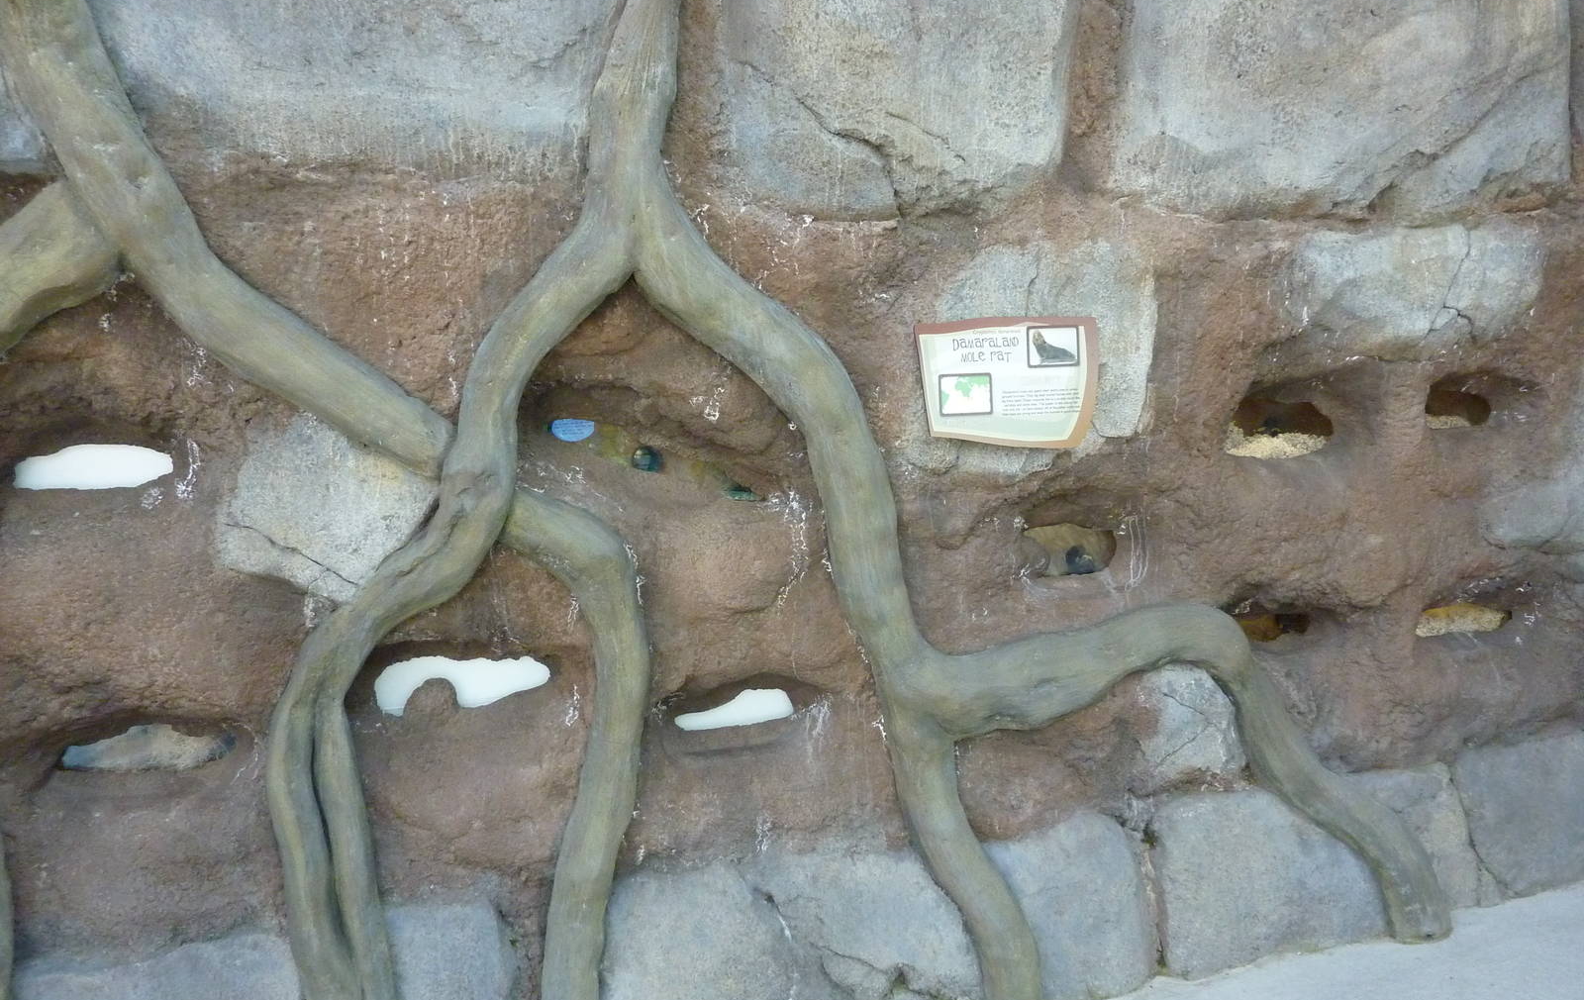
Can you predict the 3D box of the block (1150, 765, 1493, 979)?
[{"bbox_3d":[1.272,0.852,2.849,0.995,0.460,0.200,-4,6,-17],"label":"block"}]

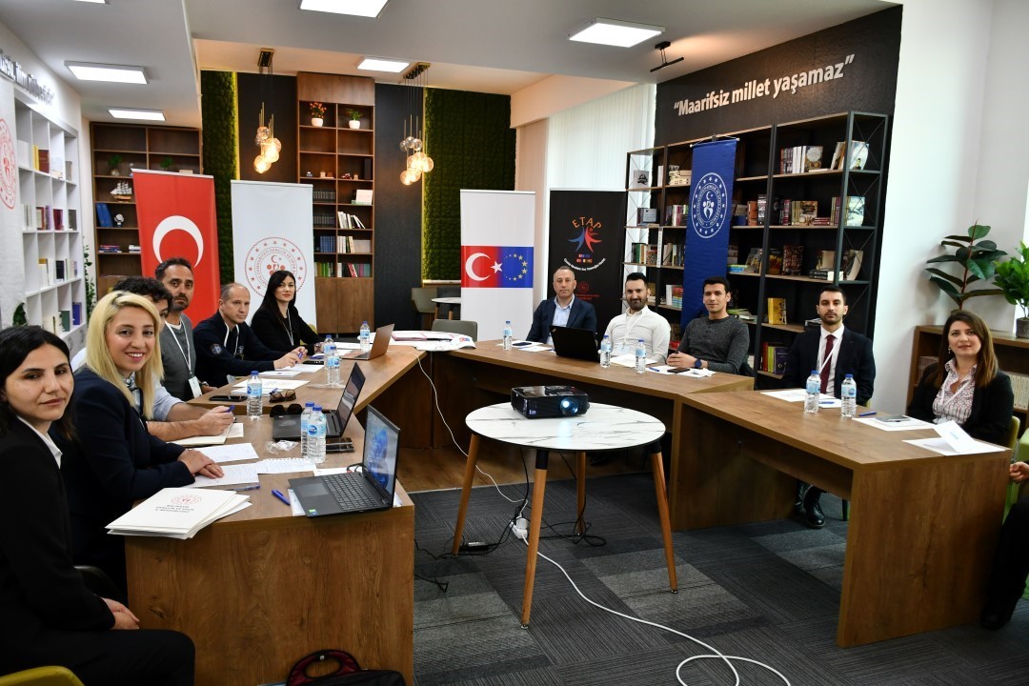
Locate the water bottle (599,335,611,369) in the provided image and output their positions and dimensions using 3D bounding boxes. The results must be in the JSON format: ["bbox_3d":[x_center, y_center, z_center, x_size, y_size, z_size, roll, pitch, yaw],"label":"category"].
[{"bbox_3d":[0.581,0.053,4.885,0.065,0.203,0.065,2,8,0],"label":"water bottle"}]

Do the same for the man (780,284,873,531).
[{"bbox_3d":[1.817,0.329,4.545,0.560,1.310,0.720,6,9,28],"label":"man"}]

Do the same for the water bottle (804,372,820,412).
[{"bbox_3d":[1.462,0.236,3.773,0.065,0.203,0.065,2,8,0],"label":"water bottle"}]

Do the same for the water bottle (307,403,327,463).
[{"bbox_3d":[-0.706,0.320,2.753,0.066,0.207,0.066,2,8,0],"label":"water bottle"}]

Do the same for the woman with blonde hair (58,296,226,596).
[{"bbox_3d":[-1.127,0.511,2.564,0.680,1.330,0.480,1,8,-5],"label":"woman with blonde hair"}]

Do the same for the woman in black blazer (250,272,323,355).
[{"bbox_3d":[-1.568,0.105,5.596,0.740,1.270,0.500,8,10,38],"label":"woman in black blazer"}]

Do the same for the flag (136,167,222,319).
[{"bbox_3d":[-3.244,-0.605,7.508,0.120,2.040,0.850,4,8,31],"label":"flag"}]

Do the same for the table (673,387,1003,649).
[{"bbox_3d":[1.448,0.726,3.691,0.780,0.746,1.300,-1,9,-20],"label":"table"}]

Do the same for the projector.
[{"bbox_3d":[0.173,0.287,3.733,0.310,0.105,0.225,-1,8,-18],"label":"projector"}]

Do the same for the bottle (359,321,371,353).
[{"bbox_3d":[-1.032,-0.048,5.338,0.065,0.208,0.065,0,8,-11],"label":"bottle"}]

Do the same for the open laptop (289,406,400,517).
[{"bbox_3d":[-0.535,0.358,2.384,0.265,0.245,0.360,-2,9,-25],"label":"open laptop"}]

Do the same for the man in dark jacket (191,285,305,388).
[{"bbox_3d":[-1.539,0.273,4.506,0.740,1.260,0.550,5,9,23],"label":"man in dark jacket"}]

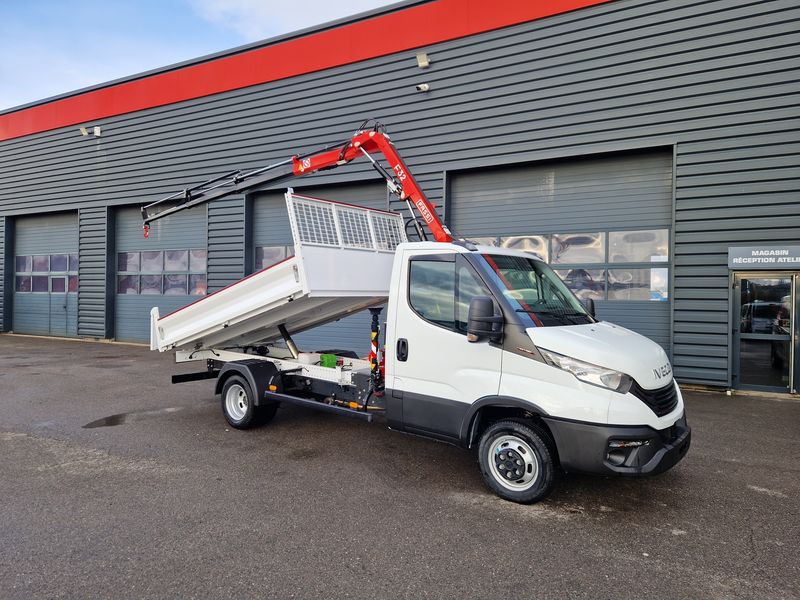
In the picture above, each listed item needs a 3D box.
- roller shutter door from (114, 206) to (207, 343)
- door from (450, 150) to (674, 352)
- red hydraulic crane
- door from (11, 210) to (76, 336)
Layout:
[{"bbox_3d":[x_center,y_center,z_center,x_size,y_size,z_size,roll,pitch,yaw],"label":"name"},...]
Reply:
[{"bbox_3d":[-7.987,-0.870,17.594,4.820,4.700,0.240,1,0,27],"label":"roller shutter door"},{"bbox_3d":[3.304,-0.700,11.751,4.850,4.700,0.240,1,0,27],"label":"door"},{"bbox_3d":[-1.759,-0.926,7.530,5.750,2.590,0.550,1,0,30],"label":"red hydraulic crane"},{"bbox_3d":[-13.689,-0.956,20.544,4.880,4.700,0.240,1,0,27],"label":"door"}]

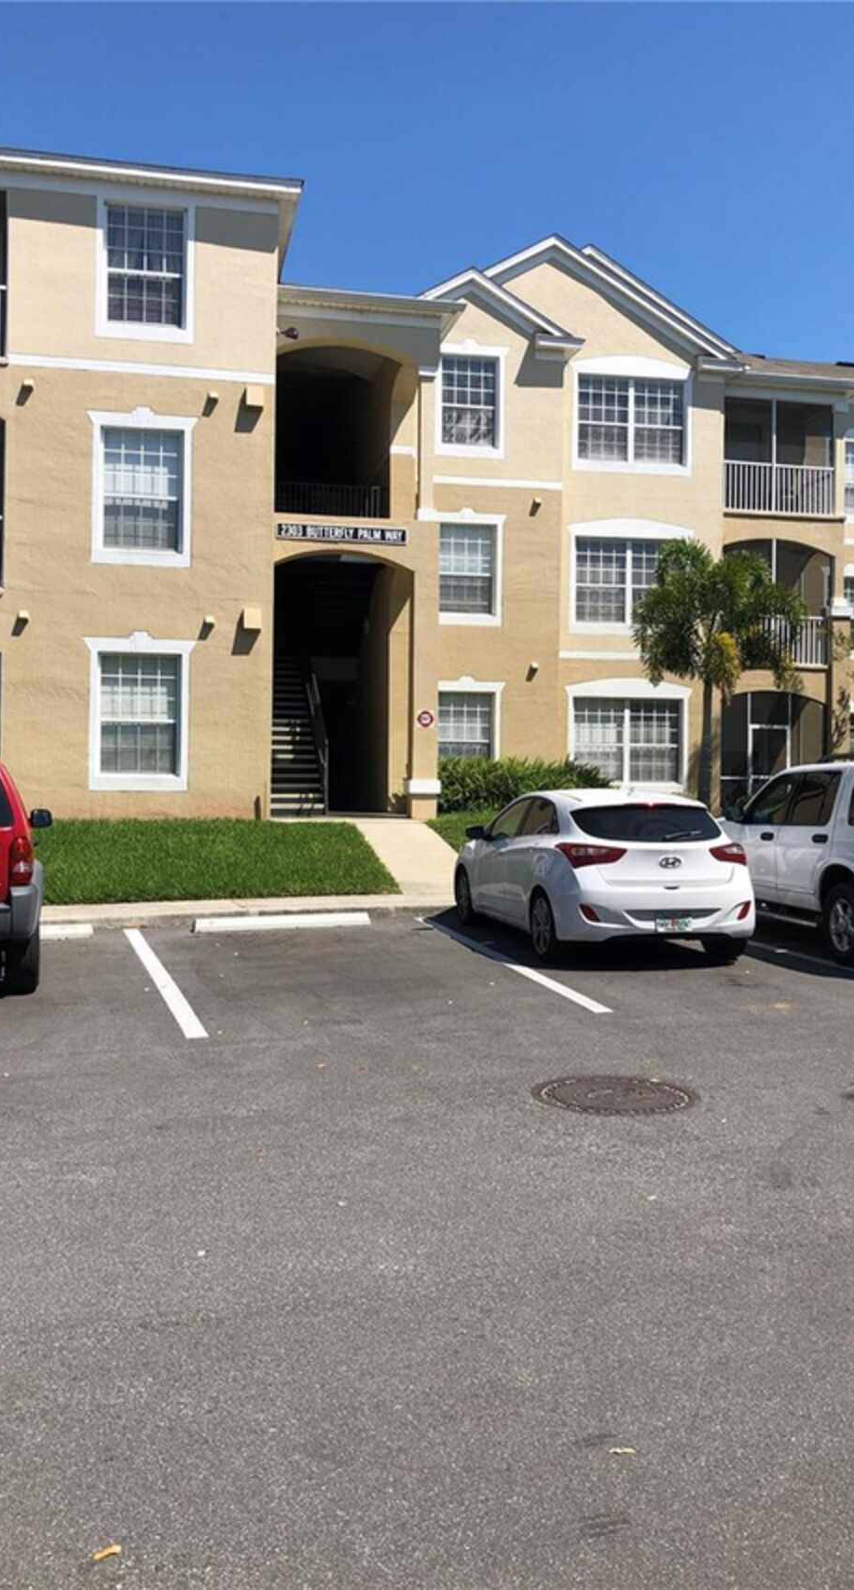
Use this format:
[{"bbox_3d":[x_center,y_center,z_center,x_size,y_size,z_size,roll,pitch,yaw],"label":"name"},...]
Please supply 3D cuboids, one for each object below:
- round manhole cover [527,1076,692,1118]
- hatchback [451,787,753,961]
[{"bbox_3d":[0.943,1.495,6.400,0.830,0.040,0.830,1,1,0],"label":"round manhole cover"},{"bbox_3d":[1.520,0.685,12.430,1.800,1.470,4.300,0,1,-13],"label":"hatchback"}]

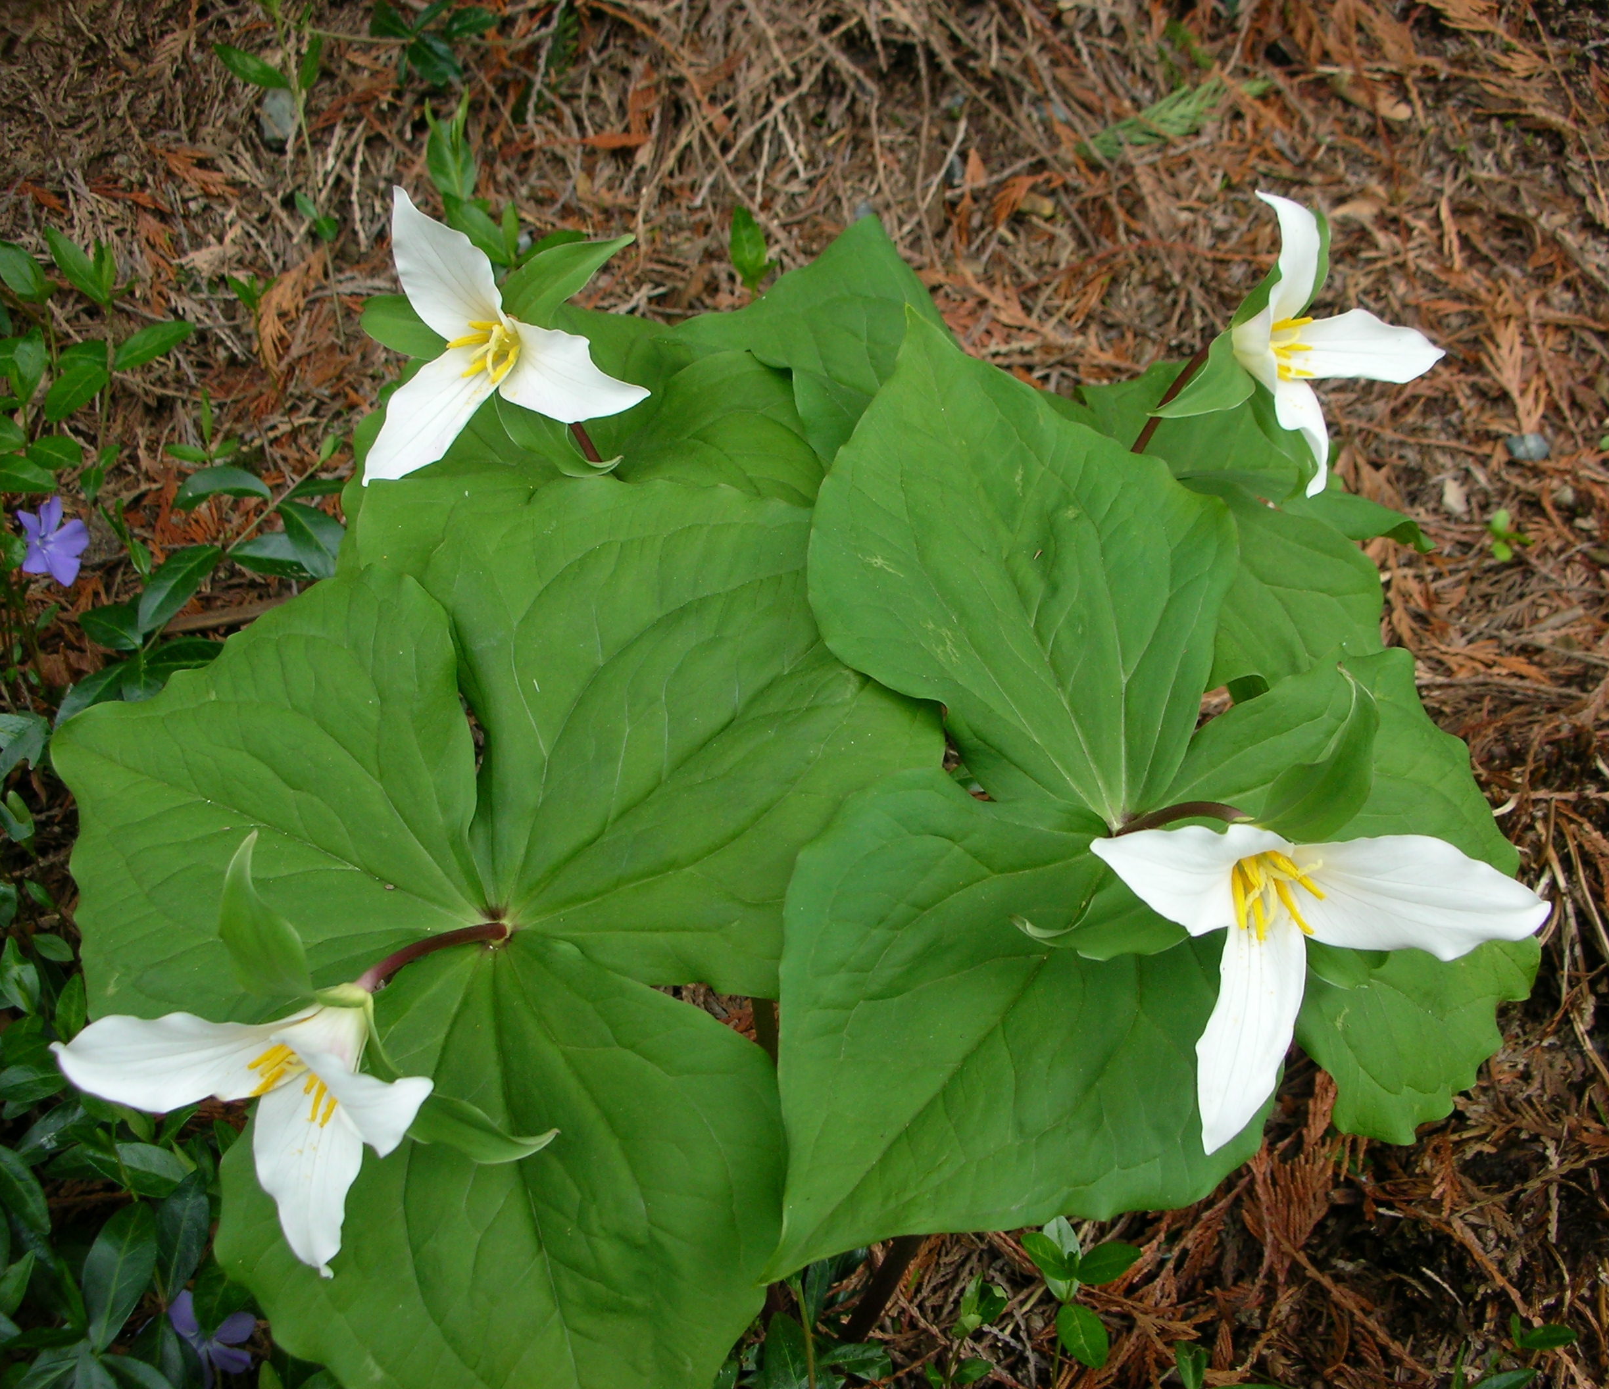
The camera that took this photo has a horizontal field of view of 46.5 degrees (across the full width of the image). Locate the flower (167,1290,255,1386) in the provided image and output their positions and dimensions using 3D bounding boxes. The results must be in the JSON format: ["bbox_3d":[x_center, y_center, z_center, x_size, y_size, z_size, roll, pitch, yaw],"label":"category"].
[{"bbox_3d":[-0.187,0.203,0.592,0.029,0.014,0.029,-12,77,-9],"label":"flower"}]

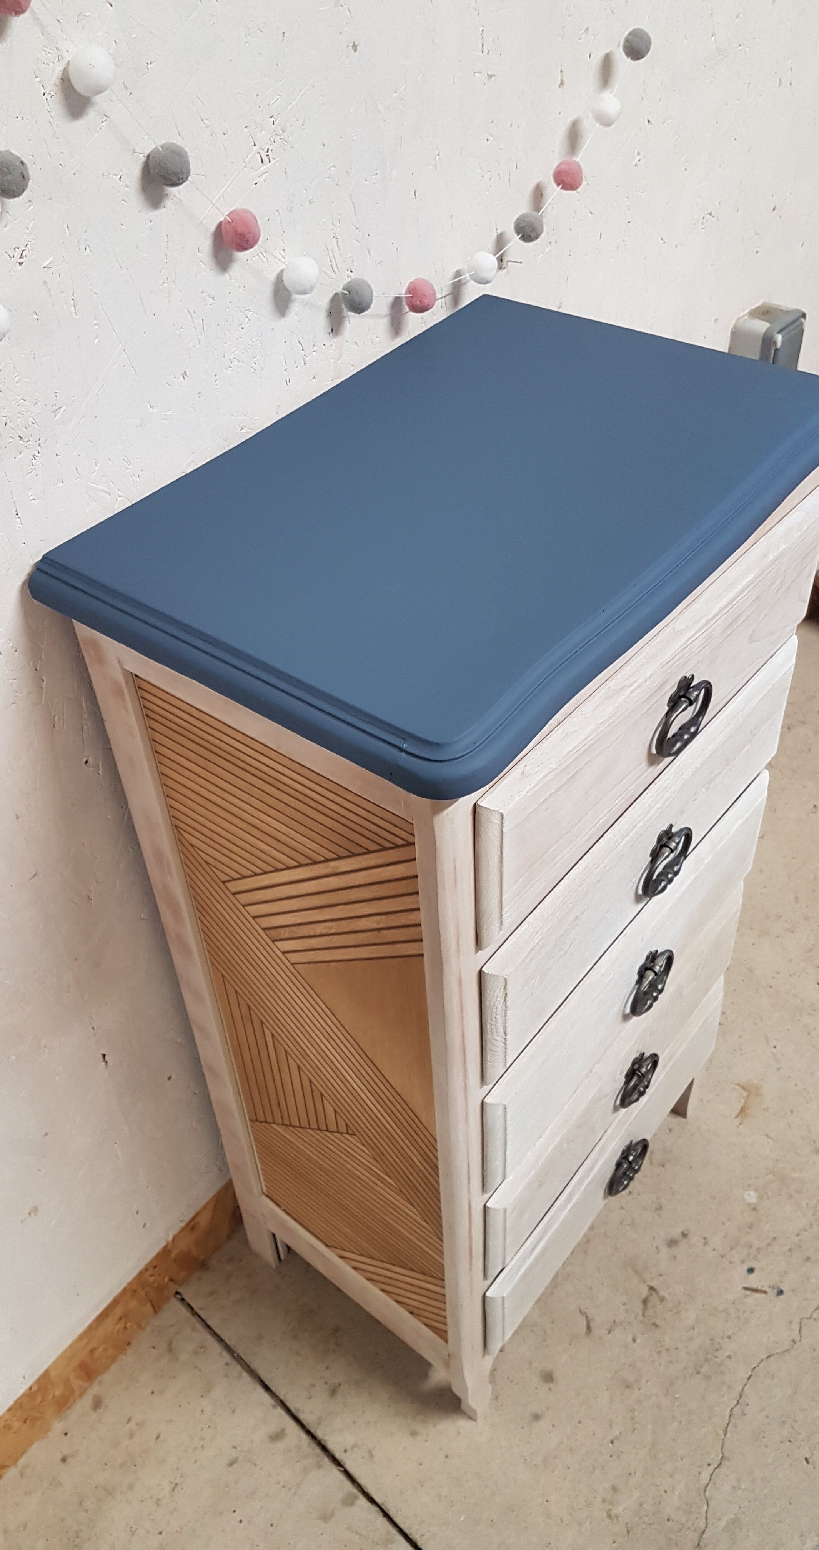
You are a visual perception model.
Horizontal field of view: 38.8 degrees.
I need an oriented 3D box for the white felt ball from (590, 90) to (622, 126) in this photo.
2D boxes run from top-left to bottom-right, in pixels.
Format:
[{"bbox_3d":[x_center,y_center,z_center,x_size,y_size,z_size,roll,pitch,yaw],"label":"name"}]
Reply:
[{"bbox_3d":[0.168,-0.568,0.994,0.025,0.025,0.025,-2,42,2],"label":"white felt ball"}]

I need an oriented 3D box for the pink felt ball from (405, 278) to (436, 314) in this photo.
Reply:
[{"bbox_3d":[0.008,-0.353,0.859,0.024,0.024,0.024,-2,42,2],"label":"pink felt ball"}]

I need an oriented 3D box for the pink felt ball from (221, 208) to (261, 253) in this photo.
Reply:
[{"bbox_3d":[-0.108,-0.349,0.746,0.025,0.025,0.025,-2,42,2],"label":"pink felt ball"}]

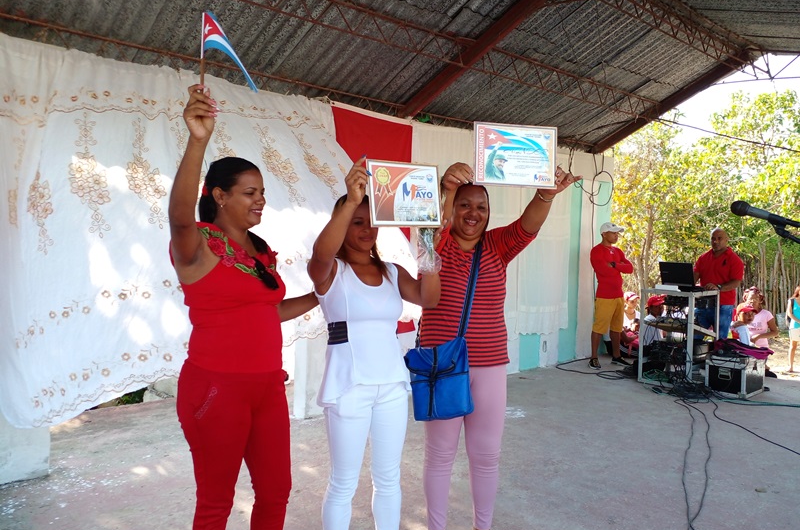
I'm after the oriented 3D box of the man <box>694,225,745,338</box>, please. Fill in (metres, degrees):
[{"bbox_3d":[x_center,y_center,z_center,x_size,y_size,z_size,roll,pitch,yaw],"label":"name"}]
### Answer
[{"bbox_3d":[3.630,0.410,7.100,0.550,1.670,0.390,2,2,36],"label":"man"}]

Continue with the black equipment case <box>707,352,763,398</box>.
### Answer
[{"bbox_3d":[3.298,1.075,6.135,0.510,0.320,0.360,-1,2,-40],"label":"black equipment case"}]

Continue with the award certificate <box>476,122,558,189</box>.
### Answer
[{"bbox_3d":[0.448,-0.423,2.420,0.338,0.245,0.020,2,-3,-9],"label":"award certificate"}]

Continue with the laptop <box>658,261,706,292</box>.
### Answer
[{"bbox_3d":[2.985,0.113,6.605,0.290,0.255,0.355,-1,3,-42],"label":"laptop"}]

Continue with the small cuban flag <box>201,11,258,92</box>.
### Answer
[{"bbox_3d":[-0.590,-0.742,2.170,0.190,0.265,0.080,1,2,-6],"label":"small cuban flag"}]

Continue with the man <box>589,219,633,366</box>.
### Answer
[{"bbox_3d":[2.480,0.335,7.320,0.490,1.680,0.360,-1,3,-41],"label":"man"}]

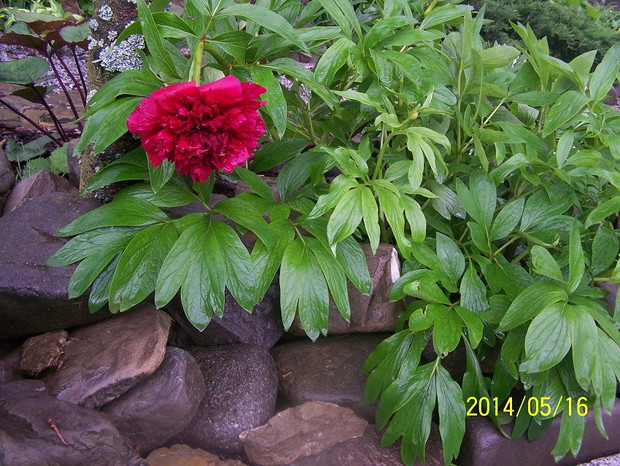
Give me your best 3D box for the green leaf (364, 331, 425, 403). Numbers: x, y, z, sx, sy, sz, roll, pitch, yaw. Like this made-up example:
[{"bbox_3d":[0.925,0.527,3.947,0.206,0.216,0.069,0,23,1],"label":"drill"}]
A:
[{"bbox_3d":[0.116,0.182,0.930,0.055,0.109,0.022,40,0,23],"label":"green leaf"}]

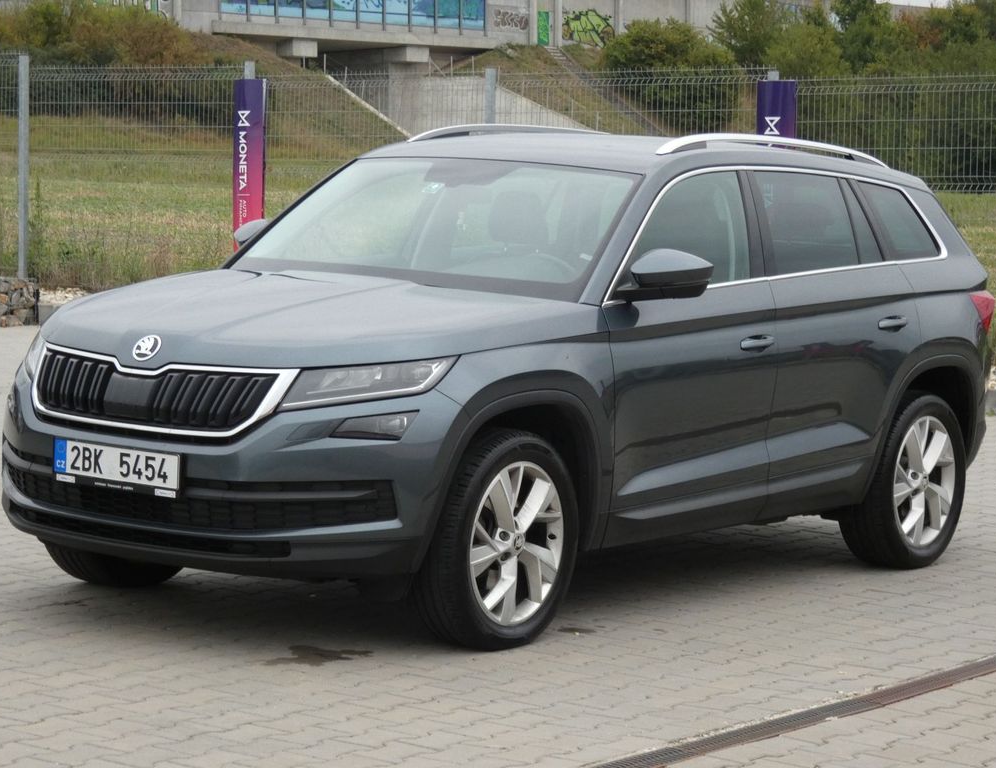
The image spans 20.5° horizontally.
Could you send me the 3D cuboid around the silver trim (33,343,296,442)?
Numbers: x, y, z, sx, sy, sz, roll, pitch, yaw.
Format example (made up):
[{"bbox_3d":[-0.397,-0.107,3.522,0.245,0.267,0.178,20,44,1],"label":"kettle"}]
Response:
[{"bbox_3d":[-1.082,0.017,8.412,1.060,0.215,0.205,6,6,35],"label":"silver trim"}]

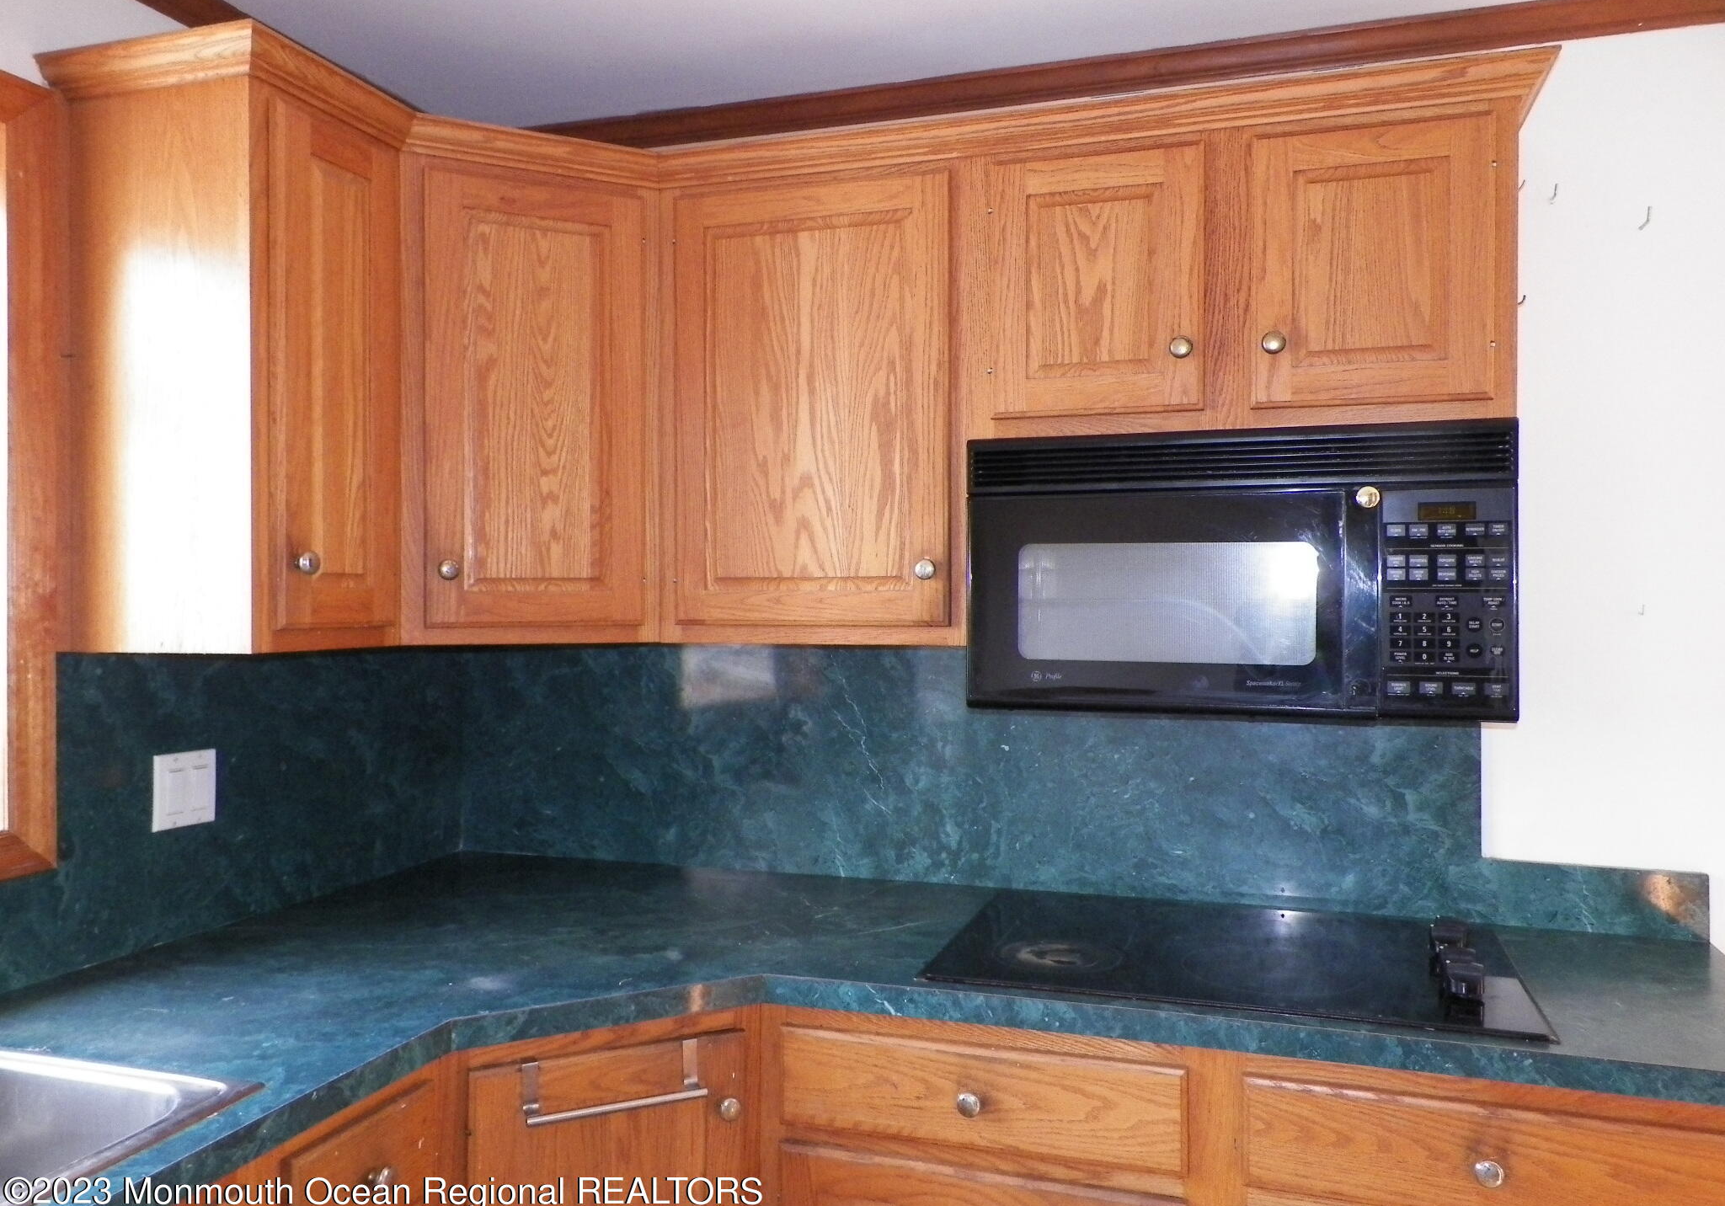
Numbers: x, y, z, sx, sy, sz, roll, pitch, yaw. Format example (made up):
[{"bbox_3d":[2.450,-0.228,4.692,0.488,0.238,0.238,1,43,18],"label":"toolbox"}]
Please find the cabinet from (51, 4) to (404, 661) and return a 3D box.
[{"bbox_3d":[-0.902,-0.339,1.819,0.345,0.814,0.325,0,0,18],"label":"cabinet"}]

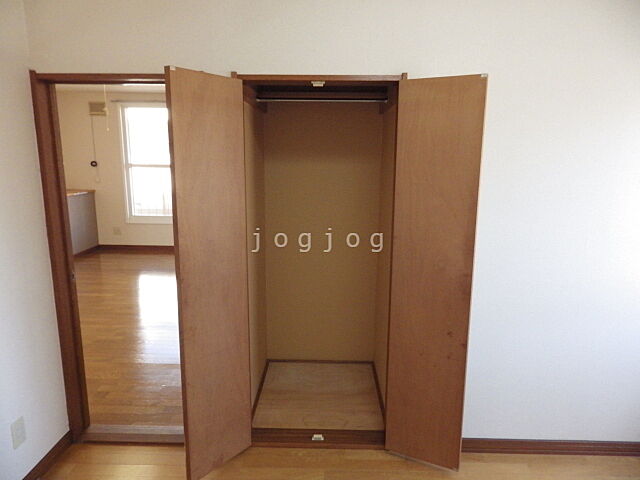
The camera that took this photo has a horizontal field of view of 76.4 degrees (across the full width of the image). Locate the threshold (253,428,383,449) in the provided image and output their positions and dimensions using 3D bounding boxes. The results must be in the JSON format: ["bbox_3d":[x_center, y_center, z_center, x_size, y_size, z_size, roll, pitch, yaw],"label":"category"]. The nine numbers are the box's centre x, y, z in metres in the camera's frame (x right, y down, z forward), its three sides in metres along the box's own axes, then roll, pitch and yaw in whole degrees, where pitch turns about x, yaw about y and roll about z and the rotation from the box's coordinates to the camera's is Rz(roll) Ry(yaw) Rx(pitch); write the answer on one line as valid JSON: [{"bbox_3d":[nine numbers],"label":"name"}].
[{"bbox_3d":[-0.009,1.056,2.160,0.695,0.035,0.112,1,11,1],"label":"threshold"}]

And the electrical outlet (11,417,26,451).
[{"bbox_3d":[-1.305,0.838,1.768,0.009,0.116,0.071,1,11,1],"label":"electrical outlet"}]

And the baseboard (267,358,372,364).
[{"bbox_3d":[0.001,0.883,2.946,0.768,0.022,0.015,1,11,1],"label":"baseboard"}]

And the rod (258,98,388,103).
[{"bbox_3d":[0.014,-0.769,2.250,0.726,0.025,0.025,1,11,1],"label":"rod"}]

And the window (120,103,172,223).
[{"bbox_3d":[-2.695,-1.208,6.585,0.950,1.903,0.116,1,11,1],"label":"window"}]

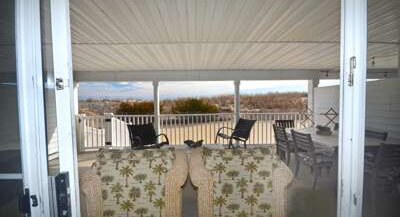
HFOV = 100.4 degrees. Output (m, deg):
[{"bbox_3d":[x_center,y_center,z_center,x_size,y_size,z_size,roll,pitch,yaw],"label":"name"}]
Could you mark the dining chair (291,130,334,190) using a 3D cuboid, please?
[{"bbox_3d":[1.860,0.808,2.730,0.570,0.860,0.490,-1,2,-3],"label":"dining chair"}]

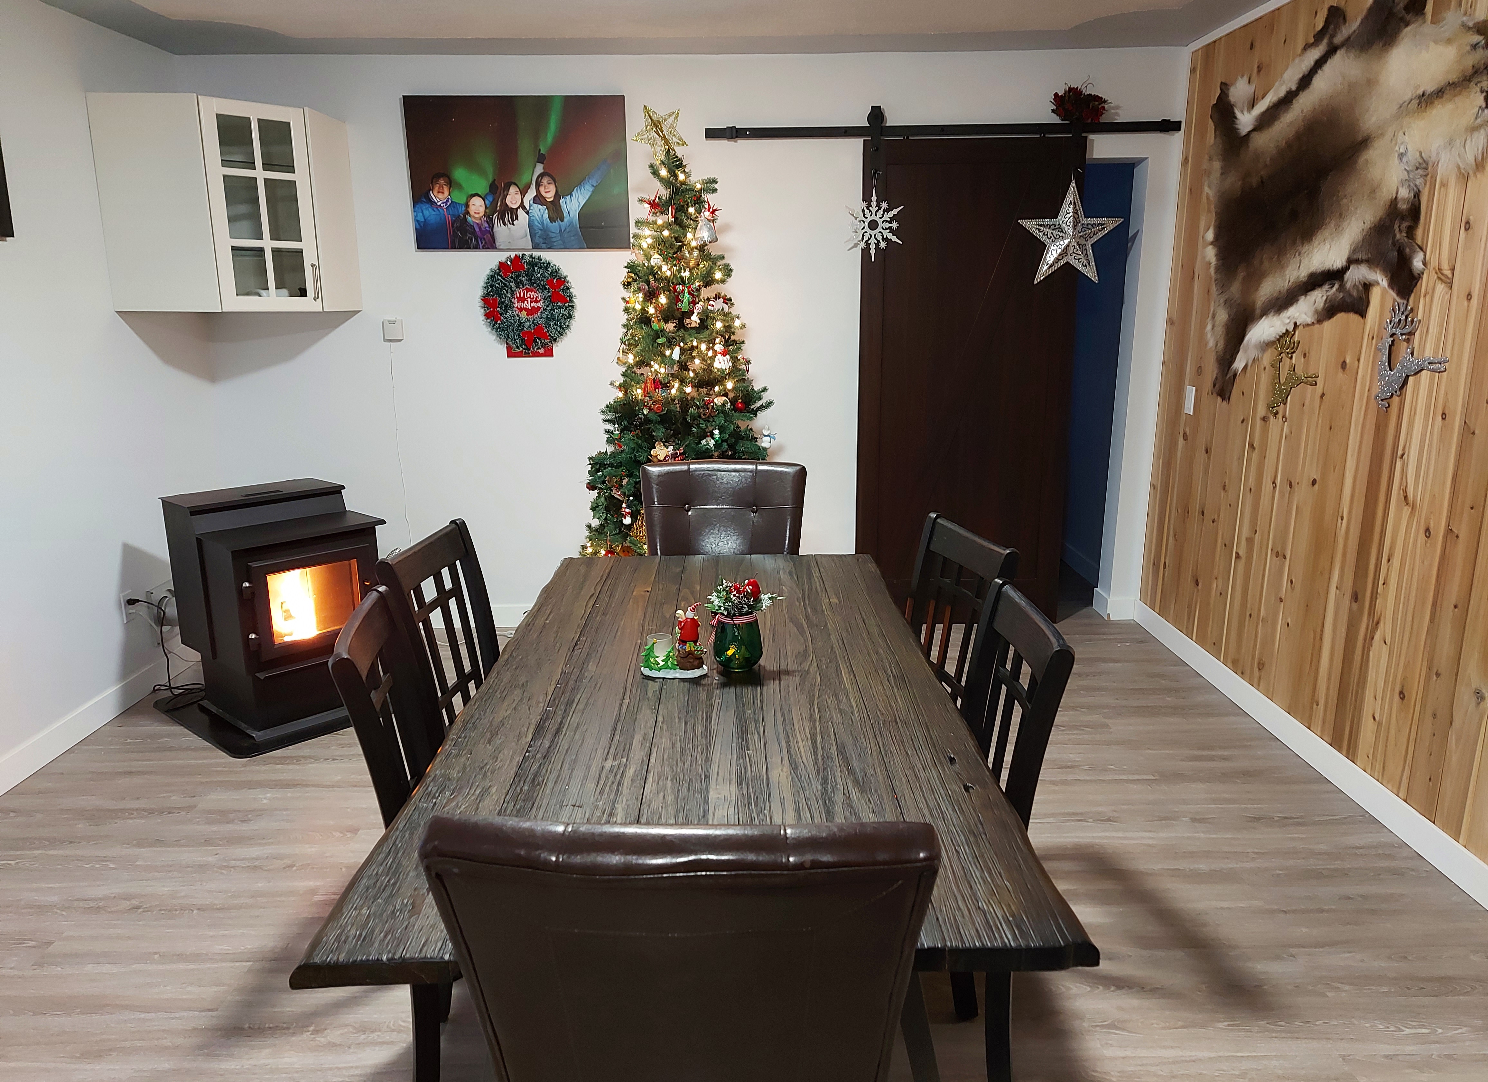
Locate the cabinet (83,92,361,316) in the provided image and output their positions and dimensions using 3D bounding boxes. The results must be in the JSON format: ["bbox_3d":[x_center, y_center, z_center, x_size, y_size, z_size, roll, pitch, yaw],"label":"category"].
[{"bbox_3d":[-2.084,-1.313,4.126,0.740,0.760,0.930,13,19,43],"label":"cabinet"}]

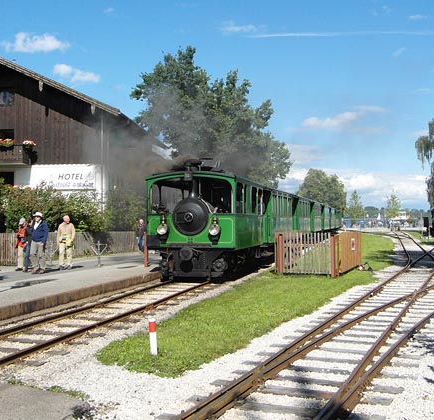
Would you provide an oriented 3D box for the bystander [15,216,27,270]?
[{"bbox_3d":[-6.080,1.070,17.400,0.500,1.650,0.420,0,-1,12],"label":"bystander"}]

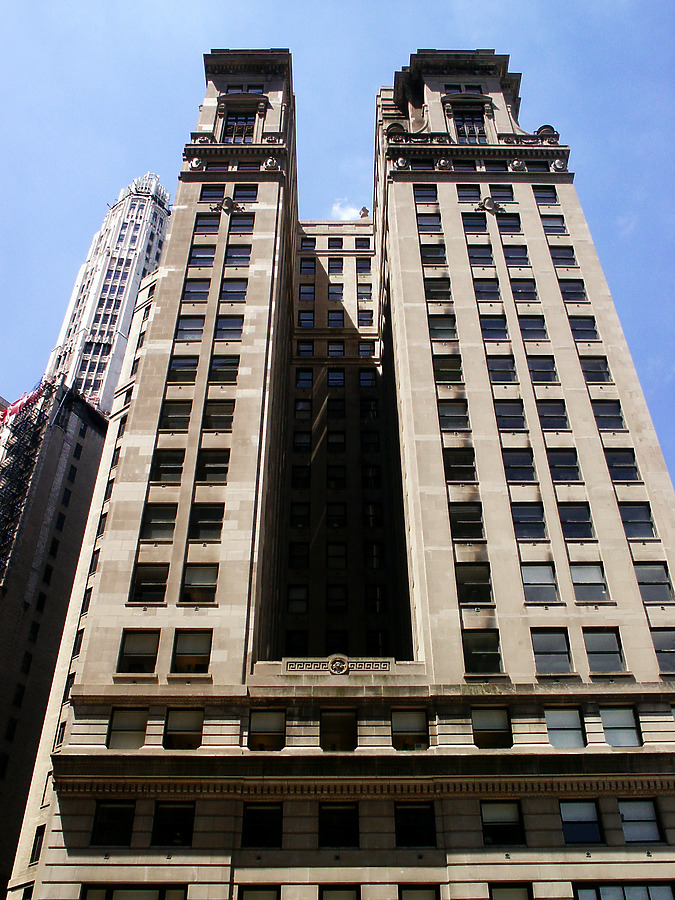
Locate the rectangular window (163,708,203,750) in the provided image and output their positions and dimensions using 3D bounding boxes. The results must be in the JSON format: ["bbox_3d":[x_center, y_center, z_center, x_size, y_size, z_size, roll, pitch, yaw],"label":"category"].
[{"bbox_3d":[-6.122,11.246,36.475,1.482,1.760,0.200,0,-42,0],"label":"rectangular window"}]

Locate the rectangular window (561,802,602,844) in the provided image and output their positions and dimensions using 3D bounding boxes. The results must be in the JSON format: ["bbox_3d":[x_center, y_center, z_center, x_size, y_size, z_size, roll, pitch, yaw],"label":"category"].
[{"bbox_3d":[9.138,13.983,34.082,1.448,1.611,0.200,0,-42,0],"label":"rectangular window"}]

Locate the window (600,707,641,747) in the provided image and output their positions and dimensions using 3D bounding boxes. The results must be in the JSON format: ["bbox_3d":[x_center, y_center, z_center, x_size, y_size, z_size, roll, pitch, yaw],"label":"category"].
[{"bbox_3d":[11.018,10.791,35.205,1.360,1.751,0.250,0,-42,0],"label":"window"}]

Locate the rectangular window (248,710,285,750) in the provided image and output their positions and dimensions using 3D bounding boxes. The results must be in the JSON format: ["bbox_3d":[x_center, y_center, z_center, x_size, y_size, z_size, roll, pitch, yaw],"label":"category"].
[{"bbox_3d":[-2.692,10.881,35.072,1.377,1.751,0.250,0,-42,0],"label":"rectangular window"}]

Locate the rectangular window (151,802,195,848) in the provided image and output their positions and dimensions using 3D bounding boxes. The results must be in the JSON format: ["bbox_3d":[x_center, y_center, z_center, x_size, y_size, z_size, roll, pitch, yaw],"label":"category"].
[{"bbox_3d":[-6.184,14.147,34.475,1.514,1.668,0.200,0,-42,0],"label":"rectangular window"}]

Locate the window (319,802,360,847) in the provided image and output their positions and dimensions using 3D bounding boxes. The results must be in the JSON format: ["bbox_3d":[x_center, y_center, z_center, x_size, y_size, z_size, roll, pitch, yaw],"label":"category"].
[{"bbox_3d":[0.059,14.175,34.478,1.499,1.668,0.200,0,-42,0],"label":"window"}]

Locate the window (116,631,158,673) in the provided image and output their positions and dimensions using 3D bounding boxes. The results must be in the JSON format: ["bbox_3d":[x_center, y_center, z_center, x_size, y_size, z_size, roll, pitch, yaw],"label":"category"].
[{"bbox_3d":[-8.555,8.727,39.277,1.621,2.201,0.200,0,-42,0],"label":"window"}]

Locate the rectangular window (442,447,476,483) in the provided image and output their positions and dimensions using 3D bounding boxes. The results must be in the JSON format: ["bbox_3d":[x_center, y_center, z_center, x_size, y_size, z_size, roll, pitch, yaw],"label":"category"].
[{"bbox_3d":[6.128,0.808,45.606,1.492,2.109,0.200,0,-42,0],"label":"rectangular window"}]

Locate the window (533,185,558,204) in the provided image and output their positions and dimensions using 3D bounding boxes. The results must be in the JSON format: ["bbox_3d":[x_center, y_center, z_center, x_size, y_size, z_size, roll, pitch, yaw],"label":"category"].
[{"bbox_3d":[13.802,-16.784,60.179,1.550,2.159,0.250,0,-42,0],"label":"window"}]

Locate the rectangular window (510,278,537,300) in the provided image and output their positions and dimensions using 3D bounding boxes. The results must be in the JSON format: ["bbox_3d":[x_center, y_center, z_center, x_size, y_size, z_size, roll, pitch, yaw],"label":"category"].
[{"bbox_3d":[11.542,-9.741,55.976,1.621,2.201,0.200,0,-42,0],"label":"rectangular window"}]

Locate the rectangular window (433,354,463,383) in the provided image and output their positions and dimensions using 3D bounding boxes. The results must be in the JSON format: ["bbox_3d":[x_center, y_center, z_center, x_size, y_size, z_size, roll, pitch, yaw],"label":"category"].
[{"bbox_3d":[6.097,-4.402,49.864,1.573,2.111,0.200,0,-42,0],"label":"rectangular window"}]

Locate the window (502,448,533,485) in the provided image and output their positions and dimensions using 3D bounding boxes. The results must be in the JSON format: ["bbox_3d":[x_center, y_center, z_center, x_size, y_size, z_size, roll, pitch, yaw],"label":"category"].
[{"bbox_3d":[9.304,0.809,46.477,1.621,2.201,0.200,0,-42,0],"label":"window"}]

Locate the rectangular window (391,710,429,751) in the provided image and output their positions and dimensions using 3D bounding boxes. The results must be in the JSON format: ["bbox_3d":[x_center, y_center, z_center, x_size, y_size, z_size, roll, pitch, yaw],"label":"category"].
[{"bbox_3d":[2.939,11.340,36.568,1.471,1.760,0.200,0,-42,0],"label":"rectangular window"}]

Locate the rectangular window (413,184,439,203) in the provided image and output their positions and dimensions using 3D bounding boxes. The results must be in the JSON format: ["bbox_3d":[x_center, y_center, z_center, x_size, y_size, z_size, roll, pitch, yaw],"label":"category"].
[{"bbox_3d":[6.183,-18.021,63.935,1.580,2.200,0.250,0,-42,0],"label":"rectangular window"}]

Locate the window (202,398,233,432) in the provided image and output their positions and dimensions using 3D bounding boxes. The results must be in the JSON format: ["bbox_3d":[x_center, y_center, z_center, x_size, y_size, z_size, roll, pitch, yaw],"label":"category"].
[{"bbox_3d":[-6.302,-1.837,48.788,1.621,2.201,0.200,0,-42,0],"label":"window"}]

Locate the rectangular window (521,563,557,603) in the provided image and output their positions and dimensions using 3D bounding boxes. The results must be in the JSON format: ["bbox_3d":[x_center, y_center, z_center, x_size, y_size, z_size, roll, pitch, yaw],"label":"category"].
[{"bbox_3d":[9.294,6.039,41.828,1.596,2.141,0.200,0,-42,0],"label":"rectangular window"}]

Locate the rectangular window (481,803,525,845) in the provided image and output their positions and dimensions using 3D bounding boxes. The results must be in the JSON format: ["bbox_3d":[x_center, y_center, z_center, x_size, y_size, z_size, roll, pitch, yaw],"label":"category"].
[{"bbox_3d":[6.155,13.857,33.798,1.542,1.671,0.200,0,-42,0],"label":"rectangular window"}]

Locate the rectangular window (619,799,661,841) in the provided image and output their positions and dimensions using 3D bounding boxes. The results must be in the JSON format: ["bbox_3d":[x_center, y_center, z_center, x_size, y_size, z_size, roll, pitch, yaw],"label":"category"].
[{"bbox_3d":[11.566,14.228,34.852,1.480,1.660,0.250,0,-42,0],"label":"rectangular window"}]

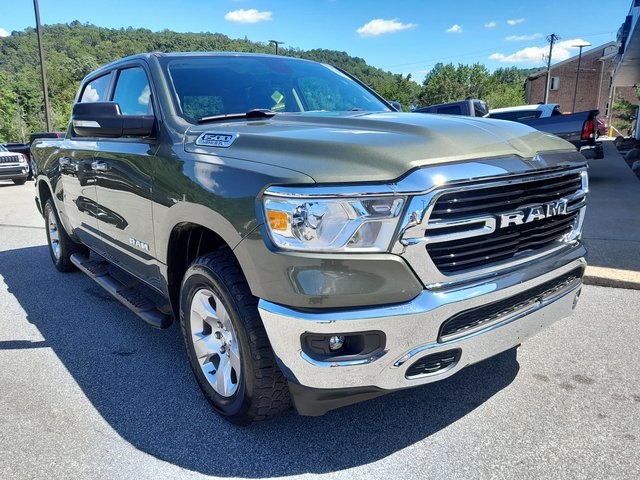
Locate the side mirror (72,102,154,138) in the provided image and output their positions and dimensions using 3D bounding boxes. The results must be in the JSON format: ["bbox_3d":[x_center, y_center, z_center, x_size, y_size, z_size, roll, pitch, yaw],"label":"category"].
[{"bbox_3d":[-1.080,-0.633,2.646,0.420,0.190,0.230,-10,15,-37],"label":"side mirror"}]

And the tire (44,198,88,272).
[{"bbox_3d":[-2.672,-0.062,5.284,0.280,0.810,0.810,-10,15,-37],"label":"tire"}]

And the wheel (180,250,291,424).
[{"bbox_3d":[-0.401,0.469,2.451,0.280,0.810,0.810,-10,15,-37],"label":"wheel"}]

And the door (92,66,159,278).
[{"bbox_3d":[-1.148,-0.448,3.144,0.270,1.340,1.190,-10,15,-37],"label":"door"}]

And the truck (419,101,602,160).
[{"bbox_3d":[3.447,-2.359,12.088,5.800,1.900,2.000,7,14,34],"label":"truck"}]

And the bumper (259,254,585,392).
[{"bbox_3d":[0.724,0.279,2.332,2.000,0.400,0.560,-10,15,-37],"label":"bumper"}]

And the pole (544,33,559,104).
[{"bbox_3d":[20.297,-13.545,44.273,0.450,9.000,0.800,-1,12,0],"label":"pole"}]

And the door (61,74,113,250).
[{"bbox_3d":[-1.822,-0.616,3.985,0.270,1.360,1.020,-10,15,-37],"label":"door"}]

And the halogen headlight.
[{"bbox_3d":[0.067,-0.058,1.782,0.380,0.220,0.380,-10,15,-37],"label":"halogen headlight"}]

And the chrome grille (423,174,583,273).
[{"bbox_3d":[0.833,-0.081,2.105,1.180,0.390,0.190,-10,15,-37],"label":"chrome grille"}]

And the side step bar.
[{"bbox_3d":[-1.448,0.295,3.587,0.210,0.120,2.200,-10,15,-37],"label":"side step bar"}]

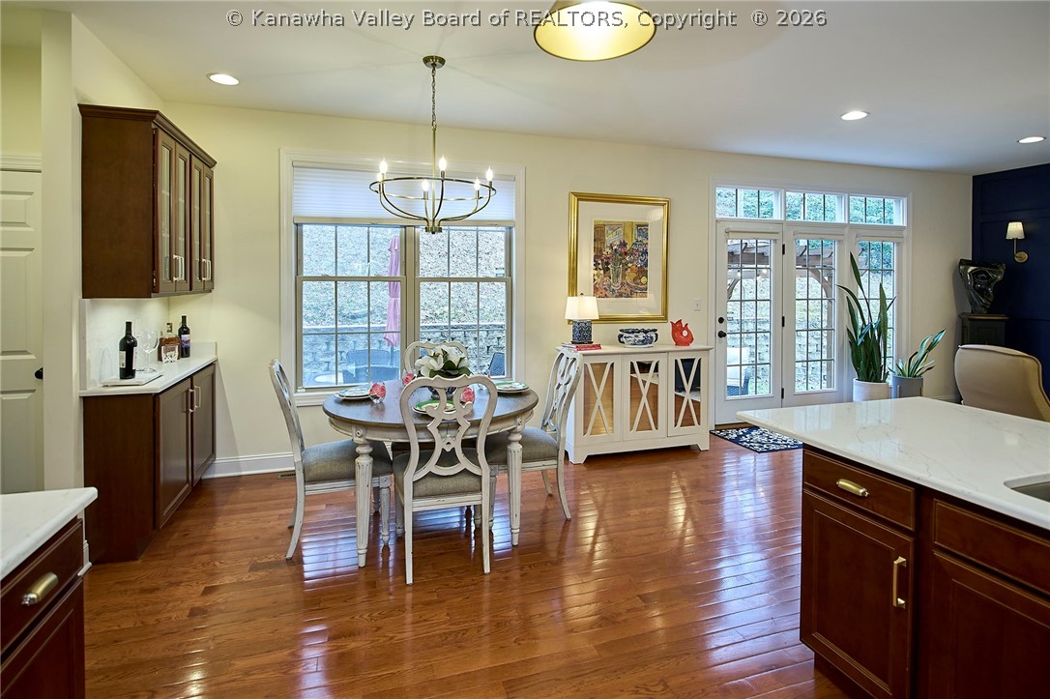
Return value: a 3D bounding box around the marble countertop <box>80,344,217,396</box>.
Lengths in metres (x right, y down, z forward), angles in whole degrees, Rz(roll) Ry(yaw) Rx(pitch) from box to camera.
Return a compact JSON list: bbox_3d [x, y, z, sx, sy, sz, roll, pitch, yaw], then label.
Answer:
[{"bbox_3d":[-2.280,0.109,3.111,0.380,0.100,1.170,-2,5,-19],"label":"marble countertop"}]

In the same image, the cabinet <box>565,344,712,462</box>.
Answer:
[{"bbox_3d":[0.927,0.432,4.333,1.327,0.879,0.464,-2,5,-18],"label":"cabinet"}]

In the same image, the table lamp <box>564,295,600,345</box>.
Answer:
[{"bbox_3d":[0.496,-0.263,4.284,0.230,0.430,0.230,-2,5,-25],"label":"table lamp"}]

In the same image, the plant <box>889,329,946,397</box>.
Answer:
[{"bbox_3d":[4.098,0.283,5.180,0.400,0.920,0.380,-1,4,-18],"label":"plant"}]

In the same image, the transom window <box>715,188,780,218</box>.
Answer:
[{"bbox_3d":[2.363,-1.526,5.214,0.823,0.332,0.060,-2,5,-18],"label":"transom window"}]

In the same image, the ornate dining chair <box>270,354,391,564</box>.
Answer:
[{"bbox_3d":[-1.132,0.568,2.897,0.610,1.020,0.510,-2,5,-21],"label":"ornate dining chair"}]

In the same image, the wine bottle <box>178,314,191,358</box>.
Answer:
[{"bbox_3d":[-2.454,-0.090,3.570,0.078,0.300,0.078,-2,5,-19],"label":"wine bottle"}]

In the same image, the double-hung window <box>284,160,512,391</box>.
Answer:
[{"bbox_3d":[-0.954,-0.605,4.084,1.840,1.840,0.120,-1,4,-18],"label":"double-hung window"}]

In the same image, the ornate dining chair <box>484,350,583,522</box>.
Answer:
[{"bbox_3d":[0.010,0.528,3.178,0.584,1.005,0.460,-2,5,-18],"label":"ornate dining chair"}]

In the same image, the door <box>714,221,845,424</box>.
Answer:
[{"bbox_3d":[2.773,-0.312,5.324,1.700,2.050,0.090,-1,5,-17],"label":"door"}]

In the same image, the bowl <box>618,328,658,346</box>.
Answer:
[{"bbox_3d":[1.011,-0.104,4.429,0.347,0.161,0.236,-2,5,-18],"label":"bowl"}]

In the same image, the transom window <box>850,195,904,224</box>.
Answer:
[{"bbox_3d":[4.047,-1.596,5.702,0.820,0.310,0.080,-1,5,-17],"label":"transom window"}]

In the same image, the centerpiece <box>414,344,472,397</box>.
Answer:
[{"bbox_3d":[-0.491,0.131,2.980,0.320,0.300,0.310,-1,4,-18],"label":"centerpiece"}]

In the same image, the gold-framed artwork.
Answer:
[{"bbox_3d":[0.916,-0.857,4.719,1.051,1.213,0.045,-2,5,-18],"label":"gold-framed artwork"}]

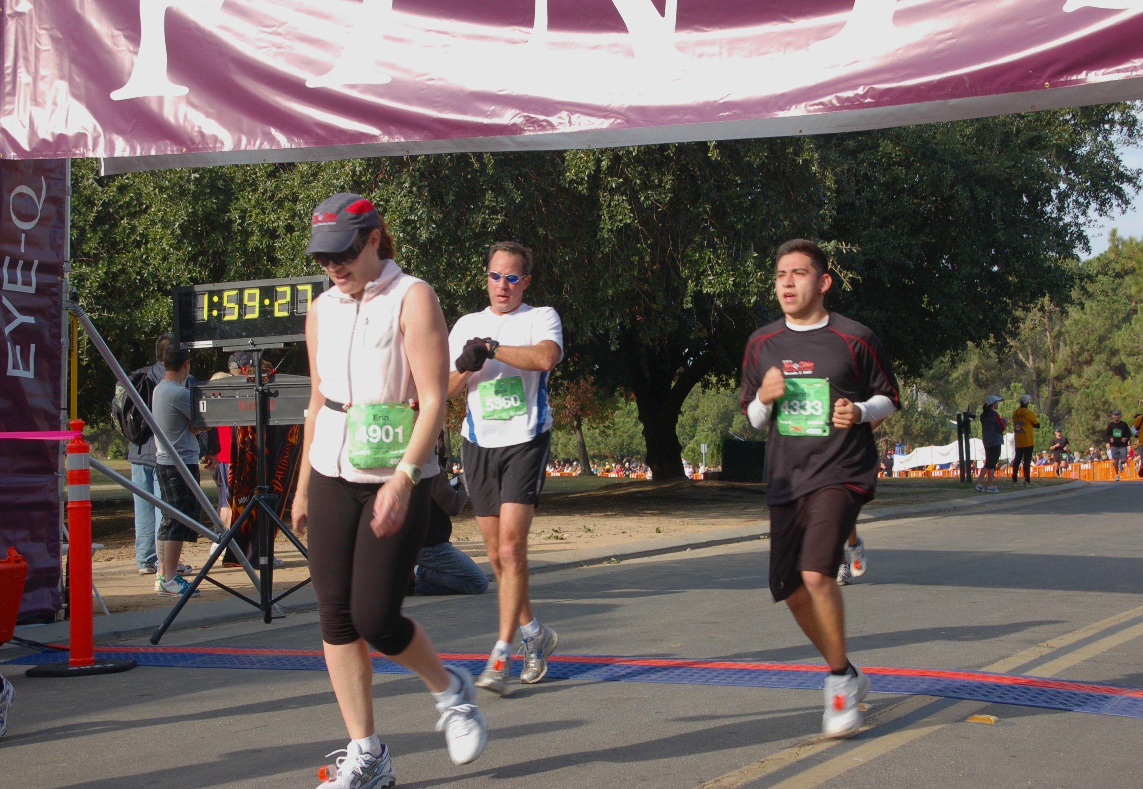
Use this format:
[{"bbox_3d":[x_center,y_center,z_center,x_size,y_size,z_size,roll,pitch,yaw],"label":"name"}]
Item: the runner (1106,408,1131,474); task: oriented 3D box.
[{"bbox_3d":[12.844,1.211,46.500,0.600,1.690,0.600,0,-1,16],"label":"runner"}]

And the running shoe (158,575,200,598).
[{"bbox_3d":[-2.538,1.241,12.800,0.288,0.125,0.108,-1,-1,23],"label":"running shoe"}]

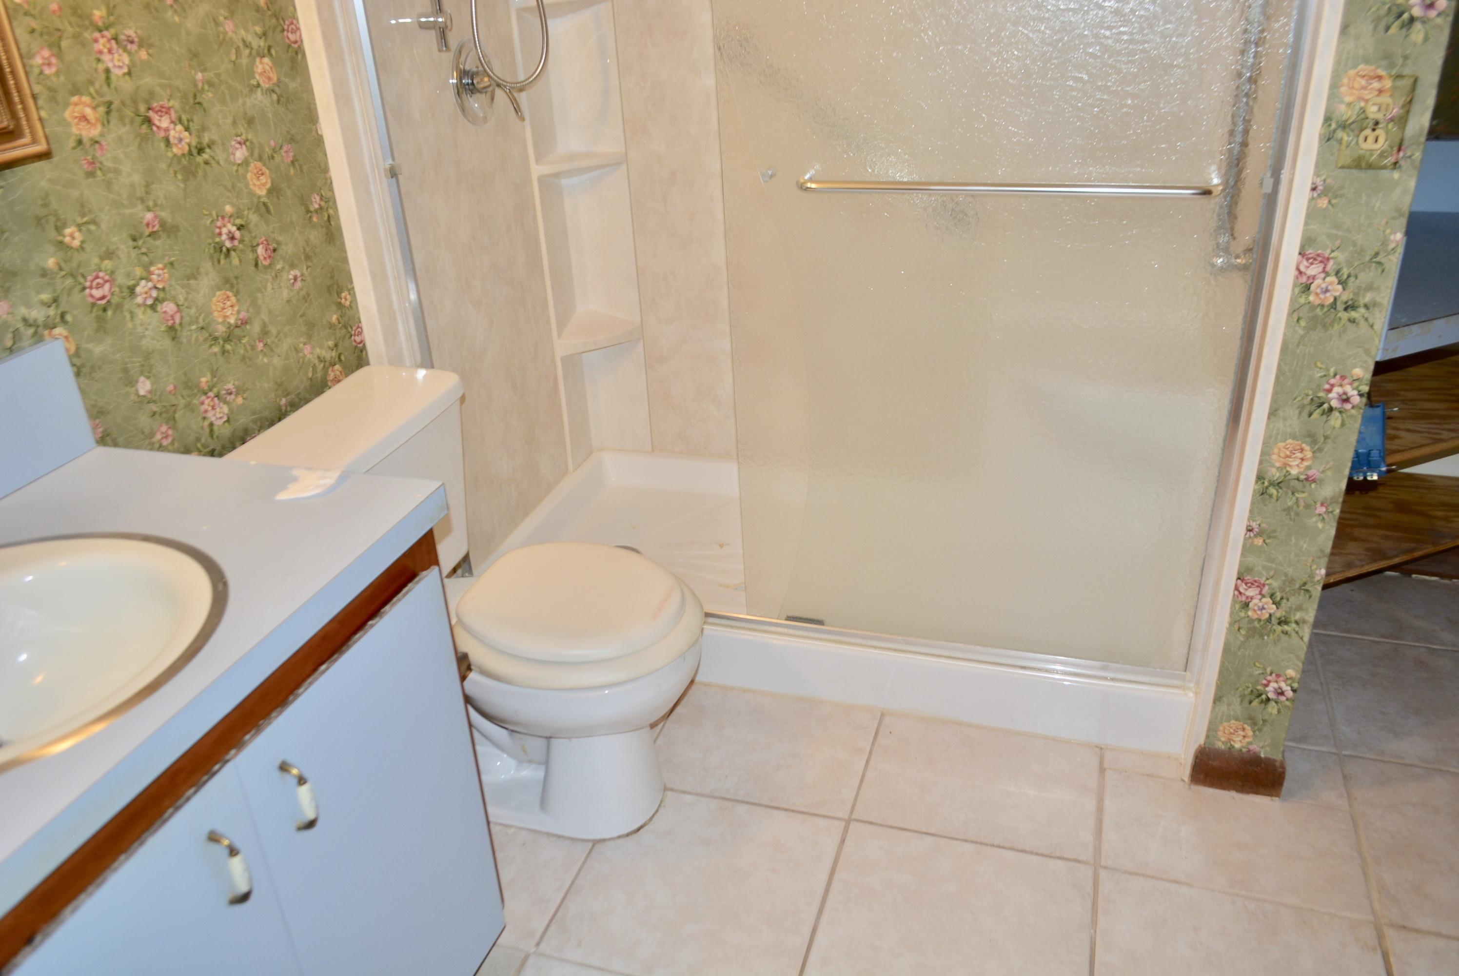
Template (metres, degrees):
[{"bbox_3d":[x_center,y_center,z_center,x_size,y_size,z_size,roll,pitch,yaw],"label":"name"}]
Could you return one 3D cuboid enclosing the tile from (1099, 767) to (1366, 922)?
[{"bbox_3d":[0.829,0.587,1.822,0.400,0.010,0.240,6,28,18],"label":"tile"}]

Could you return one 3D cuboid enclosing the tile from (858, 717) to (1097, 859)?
[{"bbox_3d":[0.452,0.533,1.970,0.400,0.010,0.300,6,28,18],"label":"tile"}]

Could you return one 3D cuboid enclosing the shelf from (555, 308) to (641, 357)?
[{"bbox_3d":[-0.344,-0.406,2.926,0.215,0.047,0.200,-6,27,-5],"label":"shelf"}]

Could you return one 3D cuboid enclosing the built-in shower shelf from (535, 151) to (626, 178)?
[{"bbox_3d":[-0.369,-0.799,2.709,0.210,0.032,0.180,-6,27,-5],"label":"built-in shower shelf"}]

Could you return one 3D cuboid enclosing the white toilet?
[{"bbox_3d":[-0.397,0.229,1.887,0.735,0.690,0.520,6,28,18],"label":"white toilet"}]

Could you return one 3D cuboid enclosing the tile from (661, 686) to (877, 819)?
[{"bbox_3d":[0.065,0.492,2.093,0.400,0.010,0.300,6,28,18],"label":"tile"}]

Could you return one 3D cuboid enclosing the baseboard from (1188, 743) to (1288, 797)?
[{"bbox_3d":[0.883,0.489,1.902,0.149,0.088,0.017,6,28,18],"label":"baseboard"}]

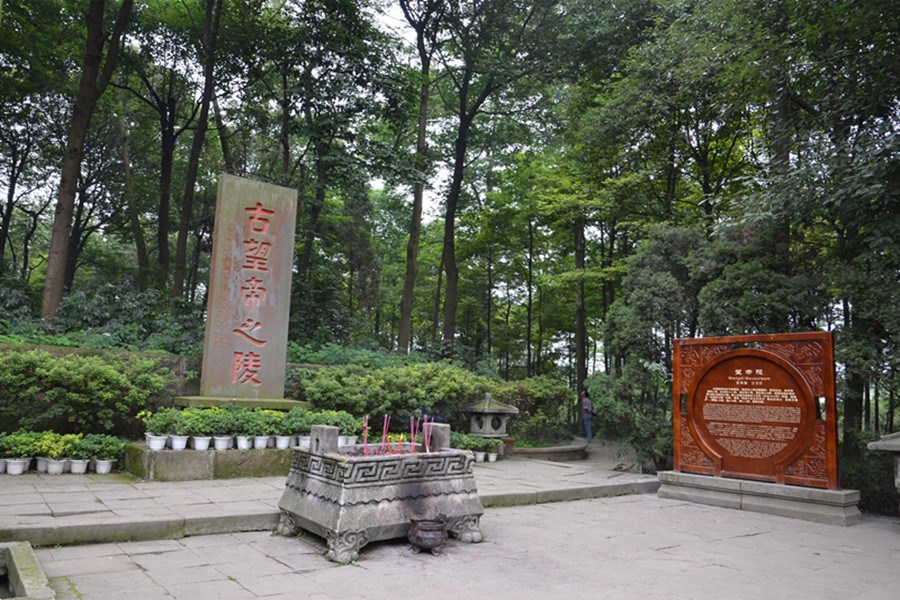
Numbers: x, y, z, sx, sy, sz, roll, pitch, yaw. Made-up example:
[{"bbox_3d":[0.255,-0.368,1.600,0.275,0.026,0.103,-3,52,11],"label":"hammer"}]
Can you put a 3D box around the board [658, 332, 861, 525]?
[{"bbox_3d":[4.584,1.877,9.275,0.520,2.619,2.635,11,-12,-39],"label":"board"}]

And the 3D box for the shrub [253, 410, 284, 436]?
[{"bbox_3d":[-2.762,1.890,9.181,0.445,0.428,0.420,10,-12,-37],"label":"shrub"}]

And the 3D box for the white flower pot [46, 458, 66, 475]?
[{"bbox_3d":[-5.554,2.359,8.504,0.235,0.200,0.235,8,-11,-31],"label":"white flower pot"}]

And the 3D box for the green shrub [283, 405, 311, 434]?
[{"bbox_3d":[-2.405,1.916,9.464,0.459,0.473,0.420,10,-12,-37],"label":"green shrub"}]

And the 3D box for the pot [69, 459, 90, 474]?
[{"bbox_3d":[-5.320,2.392,8.640,0.235,0.200,0.235,8,-11,-30],"label":"pot"}]

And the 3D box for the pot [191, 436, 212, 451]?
[{"bbox_3d":[-3.529,2.040,8.600,0.235,0.200,0.235,2,-10,0],"label":"pot"}]

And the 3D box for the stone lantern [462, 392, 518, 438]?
[{"bbox_3d":[0.958,2.694,13.983,1.200,1.019,1.150,2,-10,4],"label":"stone lantern"}]

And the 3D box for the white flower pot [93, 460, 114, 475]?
[{"bbox_3d":[-4.976,2.393,8.657,0.255,0.195,0.255,10,-12,-37],"label":"white flower pot"}]

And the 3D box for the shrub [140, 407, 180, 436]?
[{"bbox_3d":[-3.966,1.671,8.219,0.531,0.425,0.480,10,-12,-37],"label":"shrub"}]

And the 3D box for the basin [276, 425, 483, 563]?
[{"bbox_3d":[-0.696,1.882,6.247,1.600,1.120,1.280,10,-12,-37],"label":"basin"}]

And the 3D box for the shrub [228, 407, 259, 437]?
[{"bbox_3d":[-3.069,1.849,9.025,0.408,0.457,0.378,5,-10,-18],"label":"shrub"}]

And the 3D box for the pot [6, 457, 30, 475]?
[{"bbox_3d":[-5.977,2.309,8.306,0.235,0.200,0.235,9,-12,-34],"label":"pot"}]

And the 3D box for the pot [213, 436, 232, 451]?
[{"bbox_3d":[-3.263,2.055,8.656,0.255,0.193,0.255,10,-12,-37],"label":"pot"}]

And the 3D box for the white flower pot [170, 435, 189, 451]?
[{"bbox_3d":[-3.729,1.968,8.299,0.260,0.195,0.260,10,-12,-37],"label":"white flower pot"}]

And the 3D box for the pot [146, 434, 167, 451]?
[{"bbox_3d":[-3.939,1.928,8.137,0.262,0.200,0.262,10,-12,-37],"label":"pot"}]

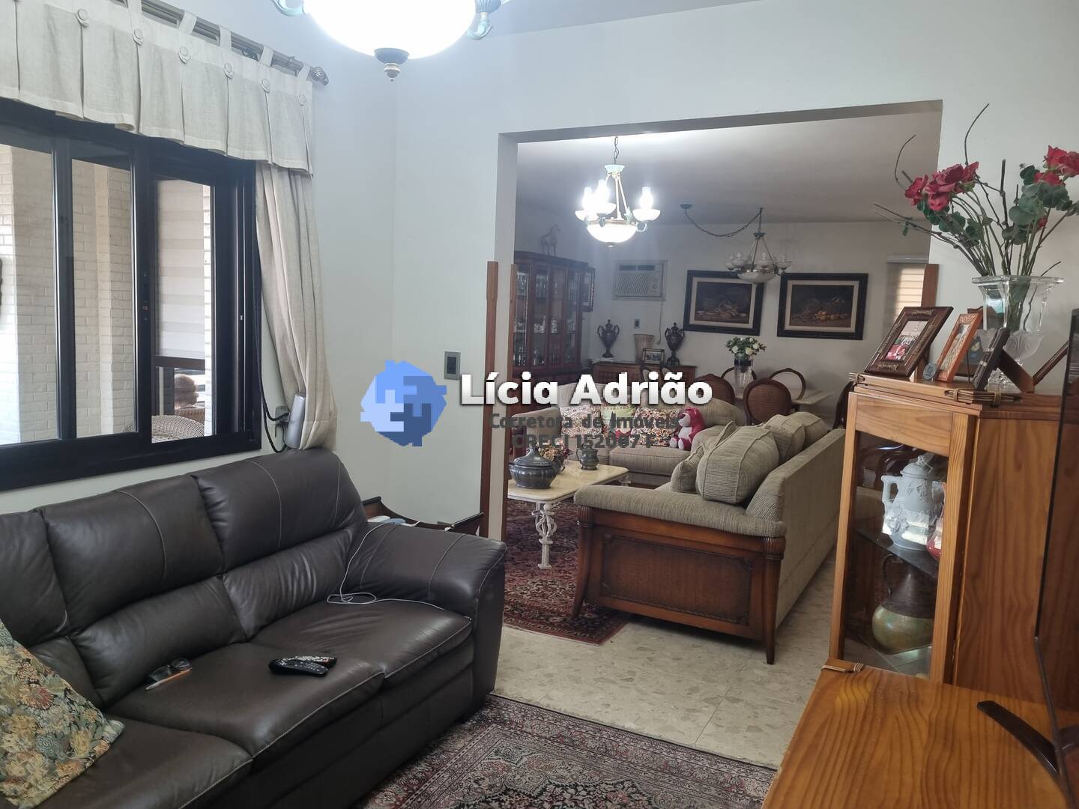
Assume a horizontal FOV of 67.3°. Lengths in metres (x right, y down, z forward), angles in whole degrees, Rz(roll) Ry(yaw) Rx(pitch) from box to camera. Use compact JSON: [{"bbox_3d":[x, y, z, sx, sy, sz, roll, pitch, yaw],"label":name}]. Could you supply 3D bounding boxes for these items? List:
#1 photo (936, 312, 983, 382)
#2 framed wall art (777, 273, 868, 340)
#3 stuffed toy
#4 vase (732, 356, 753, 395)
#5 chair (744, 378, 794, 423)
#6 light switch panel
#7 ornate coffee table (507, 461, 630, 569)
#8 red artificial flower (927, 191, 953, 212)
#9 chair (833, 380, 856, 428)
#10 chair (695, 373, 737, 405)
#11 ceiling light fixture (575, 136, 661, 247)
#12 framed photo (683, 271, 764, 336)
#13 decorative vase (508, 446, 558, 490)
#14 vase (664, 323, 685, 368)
[{"bbox_3d":[1.200,-0.157,2.322,0.030,0.202,0.152,22,9,8],"label":"photo"},{"bbox_3d":[3.165,-1.105,9.093,0.920,0.720,0.040,5,7,27],"label":"framed wall art"},{"bbox_3d":[1.229,0.206,6.756,0.232,0.336,0.237,-1,7,-29],"label":"stuffed toy"},{"bbox_3d":[2.001,-0.289,7.927,0.205,0.360,0.205,5,7,27],"label":"vase"},{"bbox_3d":[2.227,0.242,7.737,0.490,1.018,0.570,5,7,27],"label":"chair"},{"bbox_3d":[-0.379,-0.169,3.546,0.079,0.118,0.014,6,7,28],"label":"light switch panel"},{"bbox_3d":[0.099,0.699,5.510,0.620,0.414,1.340,5,7,27],"label":"ornate coffee table"},{"bbox_3d":[1.111,-0.564,2.250,0.064,0.058,0.062,7,8,37],"label":"red artificial flower"},{"bbox_3d":[2.774,0.231,7.680,0.570,0.980,0.490,5,7,27],"label":"chair"},{"bbox_3d":[1.725,0.188,7.870,0.493,1.007,0.573,6,7,28],"label":"chair"},{"bbox_3d":[0.476,-1.336,5.023,0.540,0.709,0.540,2,6,0],"label":"ceiling light fixture"},{"bbox_3d":[2.175,-1.207,9.602,0.910,0.710,0.040,7,8,27],"label":"framed photo"},{"bbox_3d":[-0.038,0.380,5.041,0.289,0.254,0.289,2,6,0],"label":"decorative vase"},{"bbox_3d":[1.597,-0.696,9.632,0.250,0.520,0.190,5,7,27],"label":"vase"}]

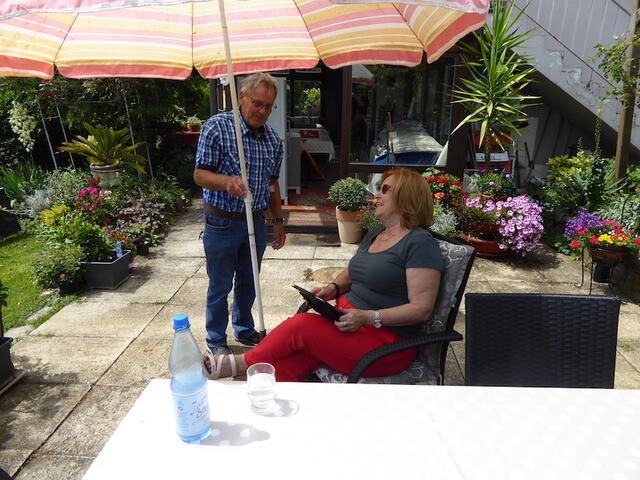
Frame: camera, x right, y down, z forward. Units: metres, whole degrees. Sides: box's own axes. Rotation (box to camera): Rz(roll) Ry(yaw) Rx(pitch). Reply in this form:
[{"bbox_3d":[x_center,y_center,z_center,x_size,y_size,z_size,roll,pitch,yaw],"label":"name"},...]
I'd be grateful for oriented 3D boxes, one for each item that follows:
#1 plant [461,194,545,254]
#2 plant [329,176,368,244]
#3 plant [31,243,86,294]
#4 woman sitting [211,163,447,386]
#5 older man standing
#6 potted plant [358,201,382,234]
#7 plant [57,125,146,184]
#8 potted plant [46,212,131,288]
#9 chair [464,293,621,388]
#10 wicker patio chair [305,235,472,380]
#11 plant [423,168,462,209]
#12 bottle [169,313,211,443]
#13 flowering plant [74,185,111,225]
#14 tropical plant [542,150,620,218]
[{"bbox_3d":[1.770,-0.141,4.536,0.750,0.520,0.620,0,18,0],"label":"plant"},{"bbox_3d":[0.310,-0.318,4.981,0.420,0.690,0.420,0,17,0],"label":"plant"},{"bbox_3d":[-2.070,0.215,3.752,0.380,0.380,0.360,0,17,0],"label":"plant"},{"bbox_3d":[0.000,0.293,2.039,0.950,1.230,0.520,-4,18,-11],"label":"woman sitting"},{"bbox_3d":[-0.425,-0.086,2.610,0.500,1.600,0.380,-6,19,-19],"label":"older man standing"},{"bbox_3d":[0.540,-0.204,4.827,0.300,0.420,0.300,0,17,0],"label":"potted plant"},{"bbox_3d":[-2.370,-0.861,5.067,0.900,0.800,0.880,0,17,0],"label":"plant"},{"bbox_3d":[-1.920,0.082,3.879,0.540,0.560,0.360,0,17,0],"label":"potted plant"},{"bbox_3d":[0.720,0.685,1.377,0.560,0.890,0.600,2,18,5],"label":"chair"},{"bbox_3d":[0.235,0.425,2.019,0.640,0.980,0.580,-6,18,-20],"label":"wicker patio chair"},{"bbox_3d":[1.240,-0.521,4.805,0.440,0.460,0.420,0,17,0],"label":"plant"},{"bbox_3d":[-0.305,0.315,1.079,0.084,0.308,0.084,0,18,0],"label":"bottle"},{"bbox_3d":[-2.400,-0.333,4.936,0.400,0.440,0.380,0,18,0],"label":"flowering plant"},{"bbox_3d":[2.900,-0.560,5.158,0.850,0.850,0.750,0,17,0],"label":"tropical plant"}]

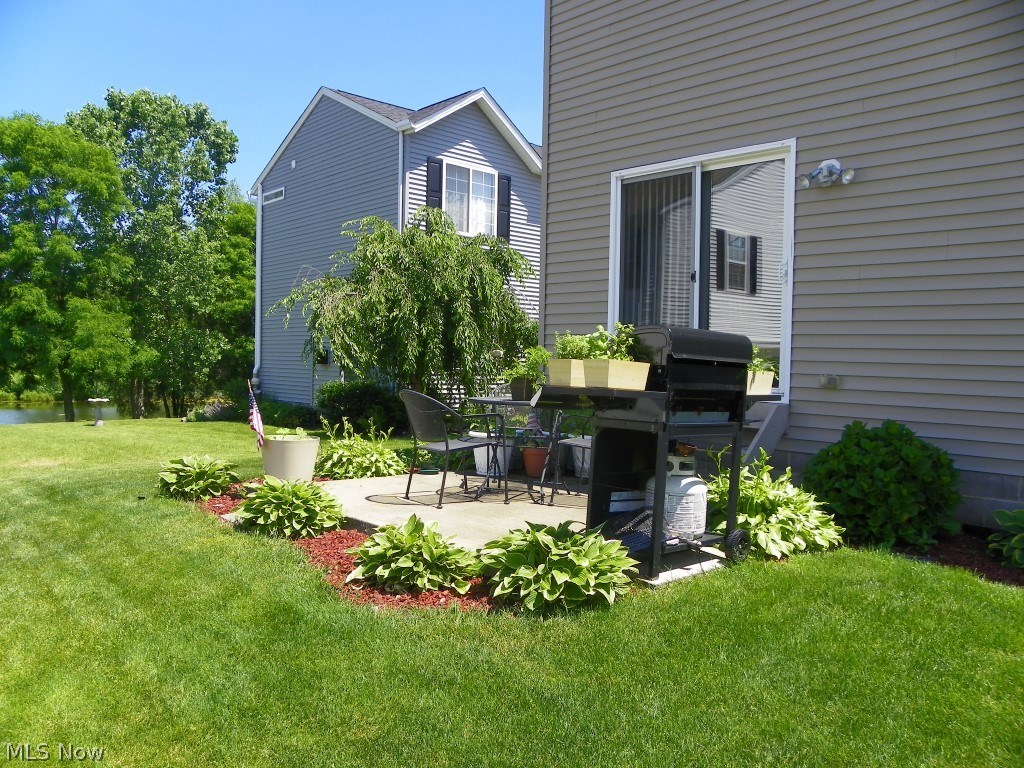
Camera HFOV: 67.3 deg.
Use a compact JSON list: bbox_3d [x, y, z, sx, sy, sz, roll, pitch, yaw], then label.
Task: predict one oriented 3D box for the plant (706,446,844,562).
[{"bbox_3d":[1.617,0.695,4.757,0.840,0.600,0.800,1,1,0],"label":"plant"}]

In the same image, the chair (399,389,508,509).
[{"bbox_3d":[-0.450,0.453,5.719,0.620,0.830,0.590,0,2,-32],"label":"chair"}]

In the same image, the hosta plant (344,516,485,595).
[{"bbox_3d":[-0.515,0.822,4.020,0.690,0.330,0.660,1,3,-7],"label":"hosta plant"}]

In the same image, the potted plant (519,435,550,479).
[{"bbox_3d":[0.208,0.655,7.101,0.280,0.385,0.270,1,1,0],"label":"potted plant"}]

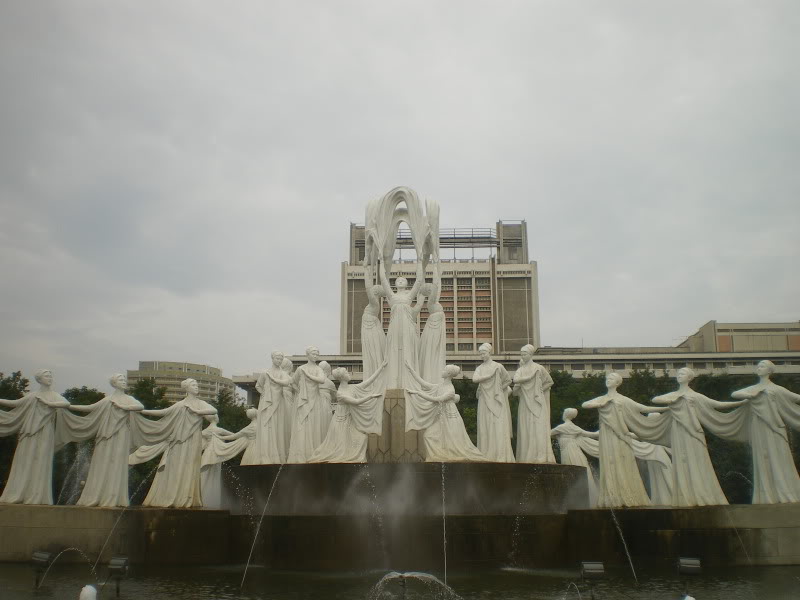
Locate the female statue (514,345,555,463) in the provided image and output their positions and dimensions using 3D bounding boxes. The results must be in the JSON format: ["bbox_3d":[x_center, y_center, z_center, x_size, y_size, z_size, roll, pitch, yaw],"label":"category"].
[{"bbox_3d":[3.680,2.886,22.778,0.799,3.231,0.900,-5,-15,19],"label":"female statue"}]

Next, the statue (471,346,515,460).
[{"bbox_3d":[2.446,2.694,21.769,1.000,3.200,0.900,-6,-15,24],"label":"statue"}]

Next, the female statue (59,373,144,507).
[{"bbox_3d":[-7.236,3.372,20.168,1.800,3.200,1.050,7,-15,-27],"label":"female statue"}]

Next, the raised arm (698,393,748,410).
[{"bbox_3d":[7.792,2.444,20.040,1.192,0.360,0.320,-7,-16,26],"label":"raised arm"}]

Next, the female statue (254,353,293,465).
[{"bbox_3d":[-3.487,2.972,22.936,1.000,3.200,0.900,4,-14,-17],"label":"female statue"}]

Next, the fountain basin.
[{"bbox_3d":[0.153,5.866,25.536,10.980,1.222,10.980,0,-13,0],"label":"fountain basin"}]

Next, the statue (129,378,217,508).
[{"bbox_3d":[-5.673,3.531,20.747,1.850,3.200,1.050,7,-15,-27],"label":"statue"}]

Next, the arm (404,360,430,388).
[{"bbox_3d":[0.477,2.029,22.677,0.250,0.937,0.220,-40,-11,-10],"label":"arm"}]

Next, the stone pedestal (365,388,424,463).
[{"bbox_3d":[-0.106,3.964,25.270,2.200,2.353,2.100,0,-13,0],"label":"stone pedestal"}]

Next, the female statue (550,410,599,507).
[{"bbox_3d":[5.988,5.183,27.755,1.800,3.200,1.050,8,-15,-29],"label":"female statue"}]

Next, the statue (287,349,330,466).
[{"bbox_3d":[-2.573,2.977,23.168,0.912,3.204,0.900,4,-15,-17],"label":"statue"}]

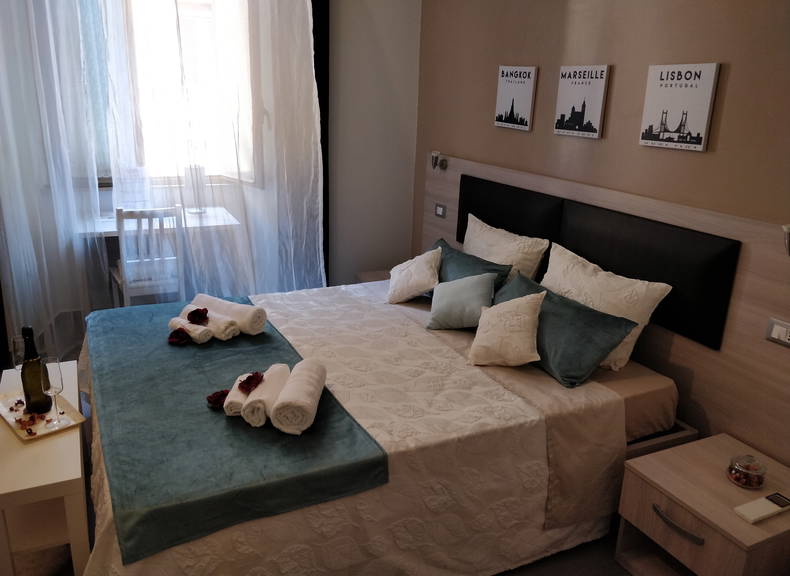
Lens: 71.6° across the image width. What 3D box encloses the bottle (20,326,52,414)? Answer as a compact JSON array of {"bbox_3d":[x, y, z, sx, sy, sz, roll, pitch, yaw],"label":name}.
[{"bbox_3d":[-1.307,0.288,1.984,0.086,0.310,0.086,-7,21,-25],"label":"bottle"}]

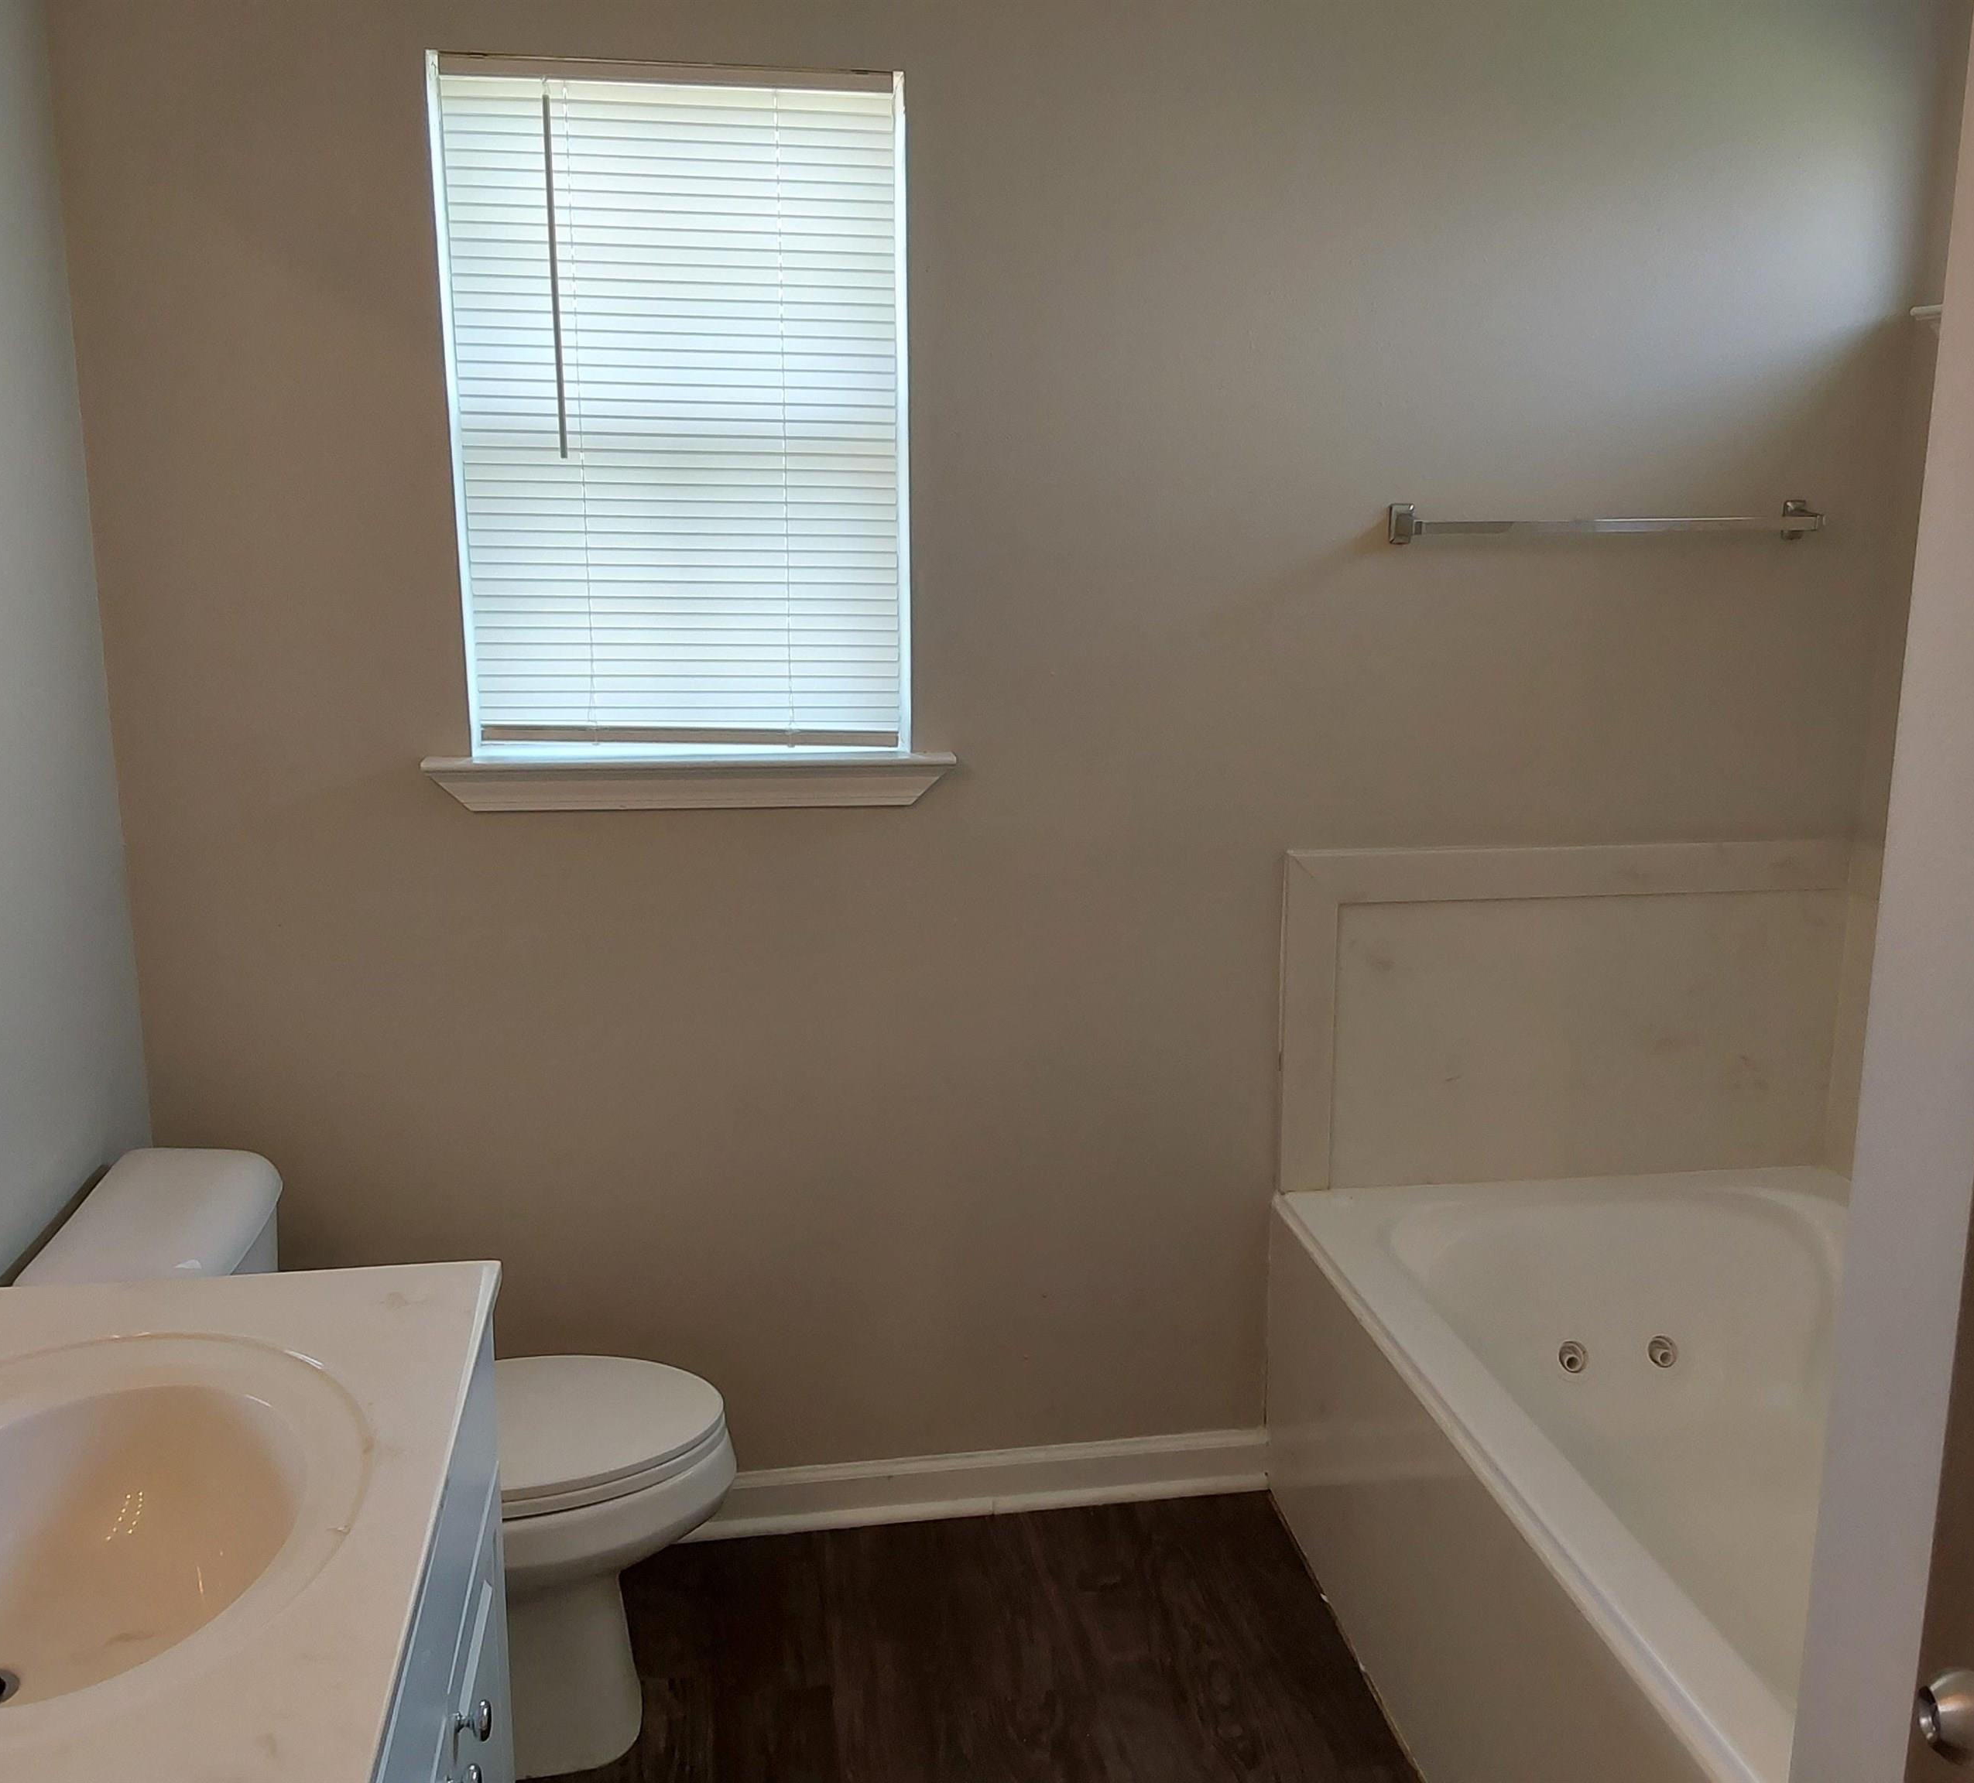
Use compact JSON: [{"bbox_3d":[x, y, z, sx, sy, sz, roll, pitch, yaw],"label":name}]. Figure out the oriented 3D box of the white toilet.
[{"bbox_3d":[-0.692,0.716,2.377,0.757,0.720,0.456,-2,12,-8],"label":"white toilet"}]

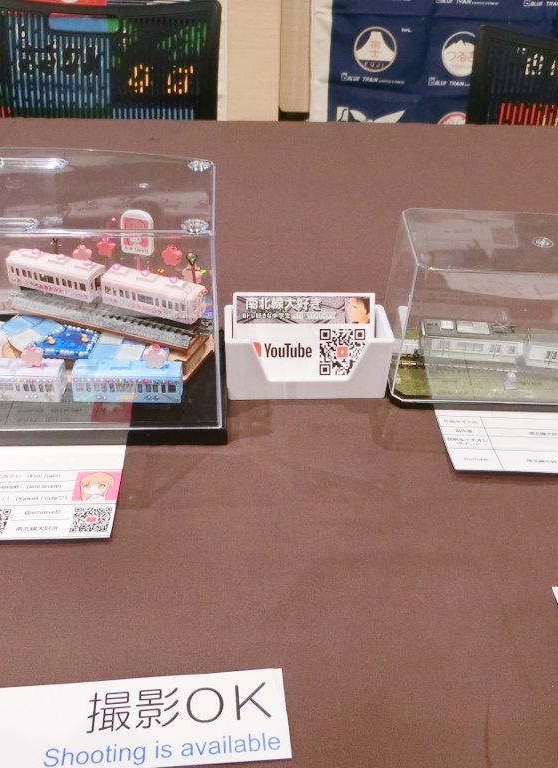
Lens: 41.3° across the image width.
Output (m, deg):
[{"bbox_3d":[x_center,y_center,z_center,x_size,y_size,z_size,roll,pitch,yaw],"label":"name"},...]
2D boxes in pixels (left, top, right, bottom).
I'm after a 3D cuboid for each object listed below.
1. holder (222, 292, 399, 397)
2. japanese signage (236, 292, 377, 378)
[{"bbox_3d":[0.017,-0.023,0.464,0.100,0.048,0.049,0,33,-3],"label":"holder"},{"bbox_3d":[0.017,-0.030,0.474,0.091,0.055,0.003,0,-1,-4],"label":"japanese signage"}]

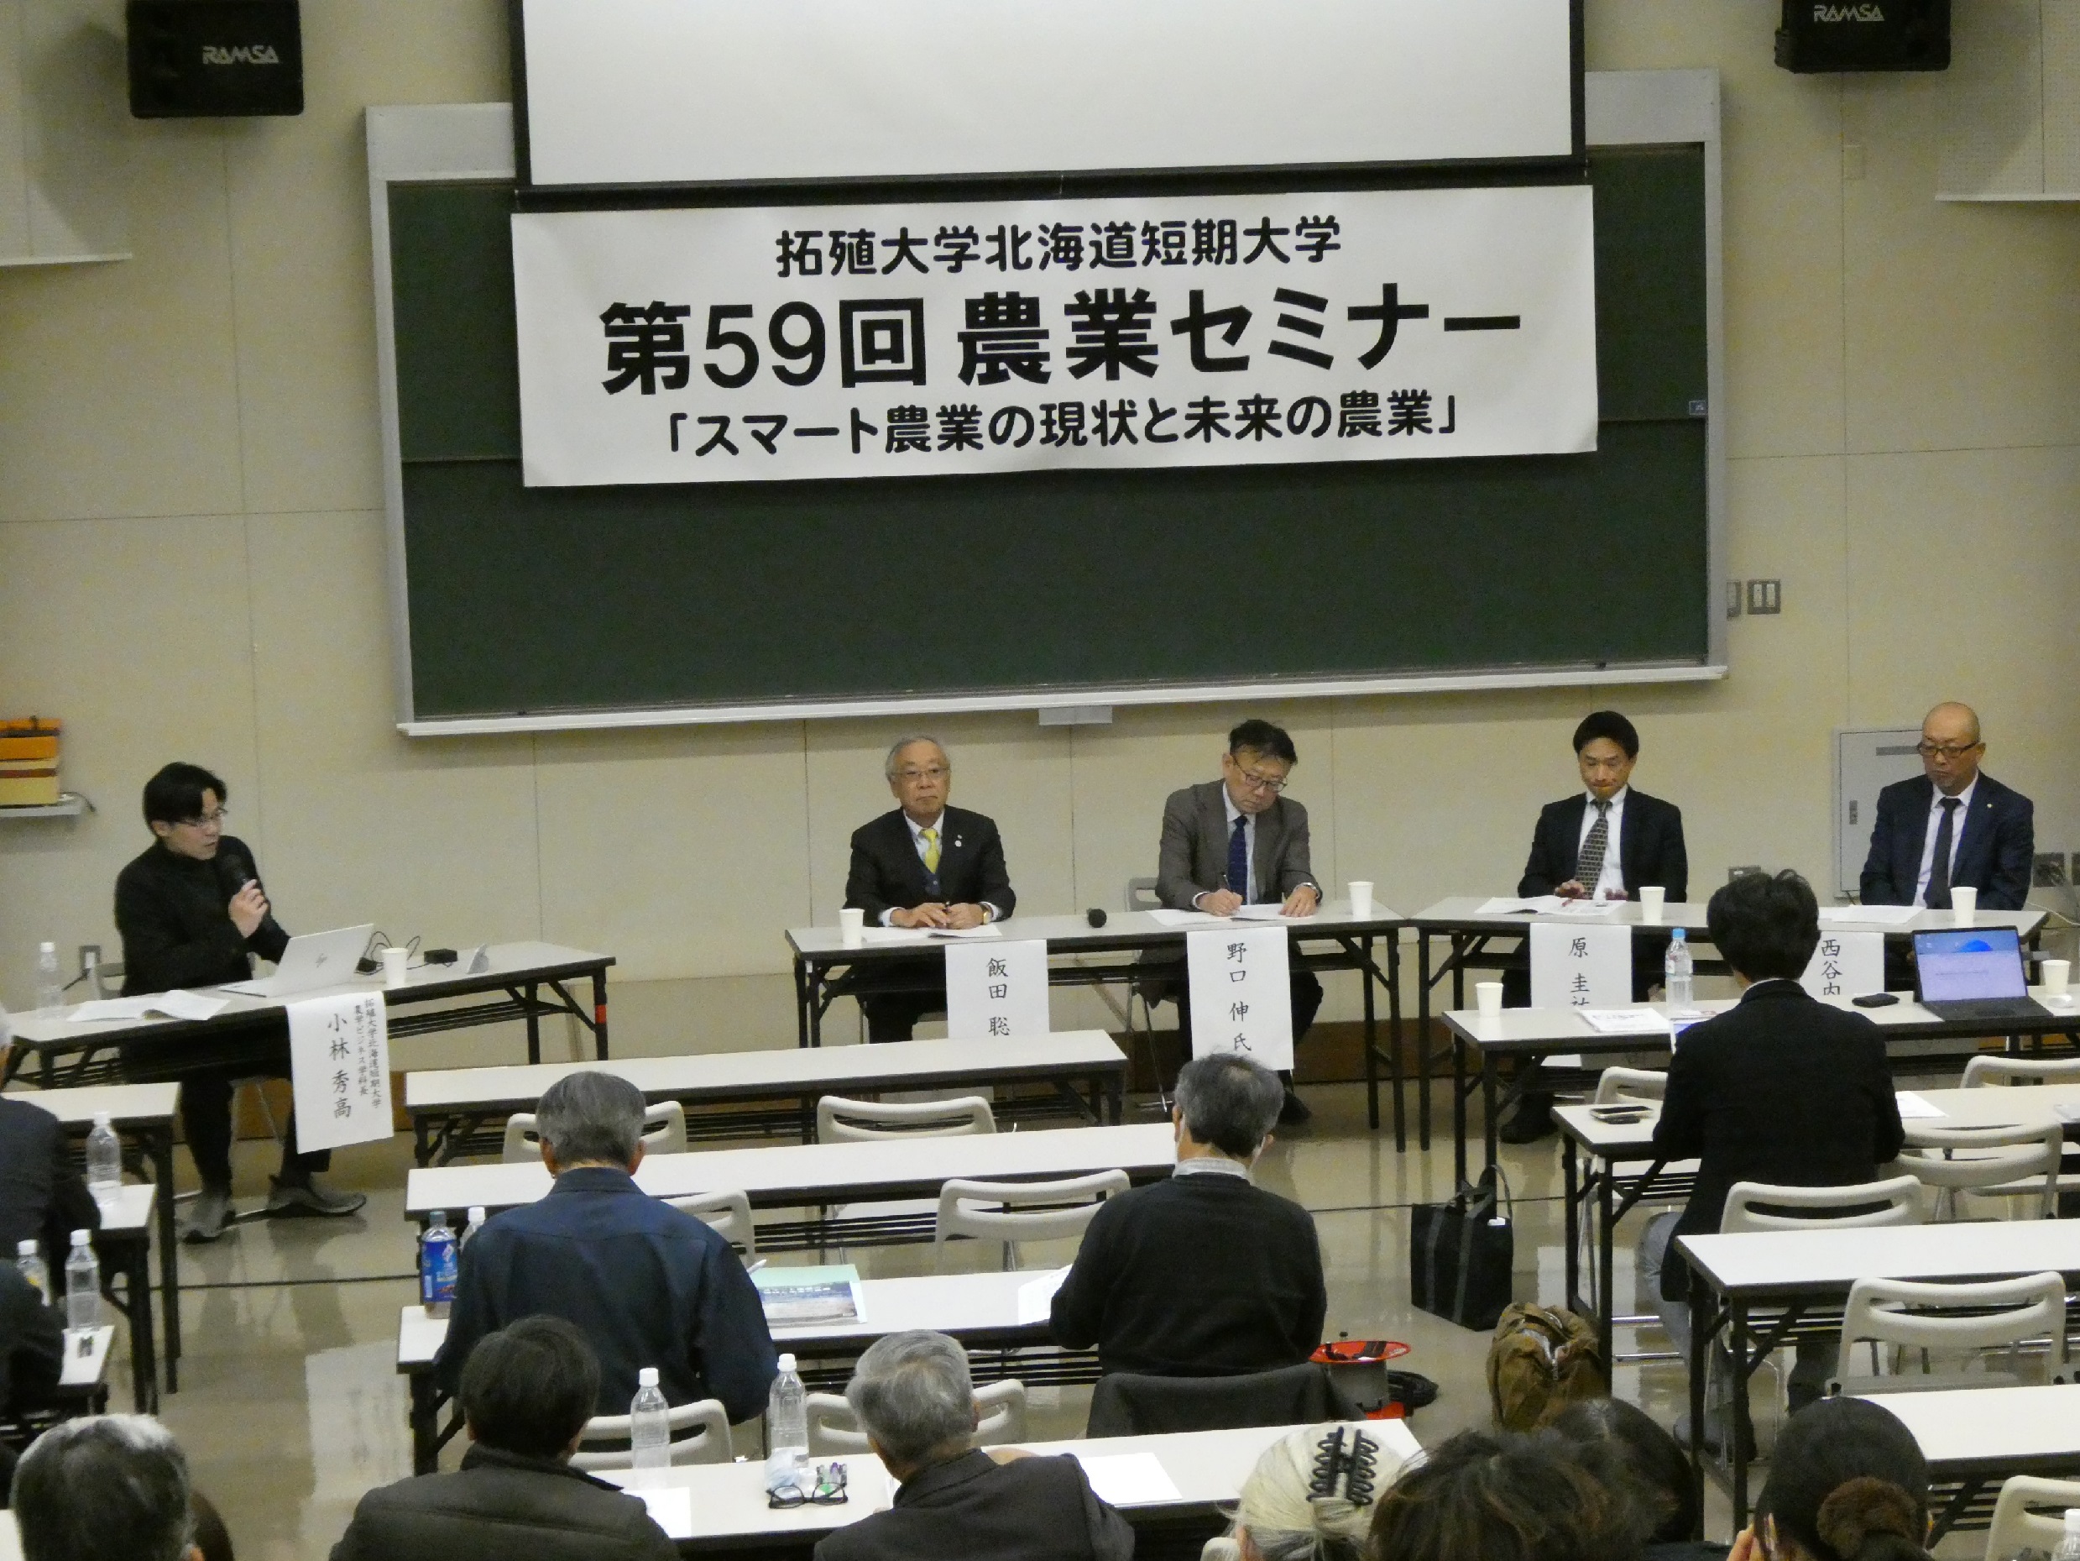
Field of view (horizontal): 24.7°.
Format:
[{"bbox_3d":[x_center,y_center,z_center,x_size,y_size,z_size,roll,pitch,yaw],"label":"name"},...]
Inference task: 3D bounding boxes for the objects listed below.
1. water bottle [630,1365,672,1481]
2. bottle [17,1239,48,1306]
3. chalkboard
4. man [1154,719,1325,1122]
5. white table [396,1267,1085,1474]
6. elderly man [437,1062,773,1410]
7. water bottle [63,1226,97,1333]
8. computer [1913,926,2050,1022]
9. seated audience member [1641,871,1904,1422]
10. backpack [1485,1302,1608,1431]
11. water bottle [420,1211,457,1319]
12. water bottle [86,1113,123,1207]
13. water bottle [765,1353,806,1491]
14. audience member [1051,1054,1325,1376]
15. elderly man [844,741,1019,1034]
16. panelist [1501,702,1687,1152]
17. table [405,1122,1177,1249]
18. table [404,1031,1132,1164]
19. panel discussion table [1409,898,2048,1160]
[{"bbox_3d":[-0.678,1.110,8.225,0.068,0.209,0.068,-3,7,-7],"label":"water bottle"},{"bbox_3d":[-1.997,1.004,9.385,0.068,0.208,0.068,-3,7,-7],"label":"bottle"},{"bbox_3d":[0.076,-1.094,14.812,4.146,1.677,0.100,-3,7,-6],"label":"chalkboard"},{"bbox_3d":[0.615,0.445,14.553,0.510,1.245,0.720,-3,7,-10],"label":"man"},{"bbox_3d":[-0.351,1.390,9.457,1.800,0.700,0.450,-3,7,-7],"label":"white table"},{"bbox_3d":[-0.825,1.165,9.007,0.640,1.310,0.740,-3,7,-7],"label":"elderly man"},{"bbox_3d":[-1.899,0.991,9.391,0.067,0.202,0.067,-3,7,-7],"label":"water bottle"},{"bbox_3d":[2.435,0.500,12.262,0.290,0.195,0.300,-3,7,-5],"label":"computer"},{"bbox_3d":[1.635,0.857,10.577,0.560,1.360,0.750,-2,7,-5],"label":"seated audience member"},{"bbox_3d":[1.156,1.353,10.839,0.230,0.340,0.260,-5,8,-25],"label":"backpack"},{"bbox_3d":[-1.204,0.960,9.494,0.072,0.218,0.072,-3,7,-7],"label":"water bottle"},{"bbox_3d":[-2.089,0.844,10.591,0.069,0.205,0.069,-3,7,-7],"label":"water bottle"},{"bbox_3d":[-0.437,1.098,8.244,0.068,0.213,0.068,-3,7,-7],"label":"water bottle"},{"bbox_3d":[0.284,1.143,8.965,0.530,1.280,0.780,-3,7,-7],"label":"audience member"},{"bbox_3d":[-0.333,0.489,14.447,0.540,1.240,0.720,-3,7,-7],"label":"elderly man"},{"bbox_3d":[1.704,0.426,14.387,0.550,1.250,0.680,0,8,17],"label":"panelist"},{"bbox_3d":[-0.523,1.224,10.879,1.800,0.700,0.450,-3,7,-8],"label":"table"},{"bbox_3d":[-0.686,1.075,12.085,1.800,0.700,0.450,-3,7,-8],"label":"table"},{"bbox_3d":[2.026,0.745,13.981,1.800,0.700,0.450,1,8,20],"label":"panel discussion table"}]

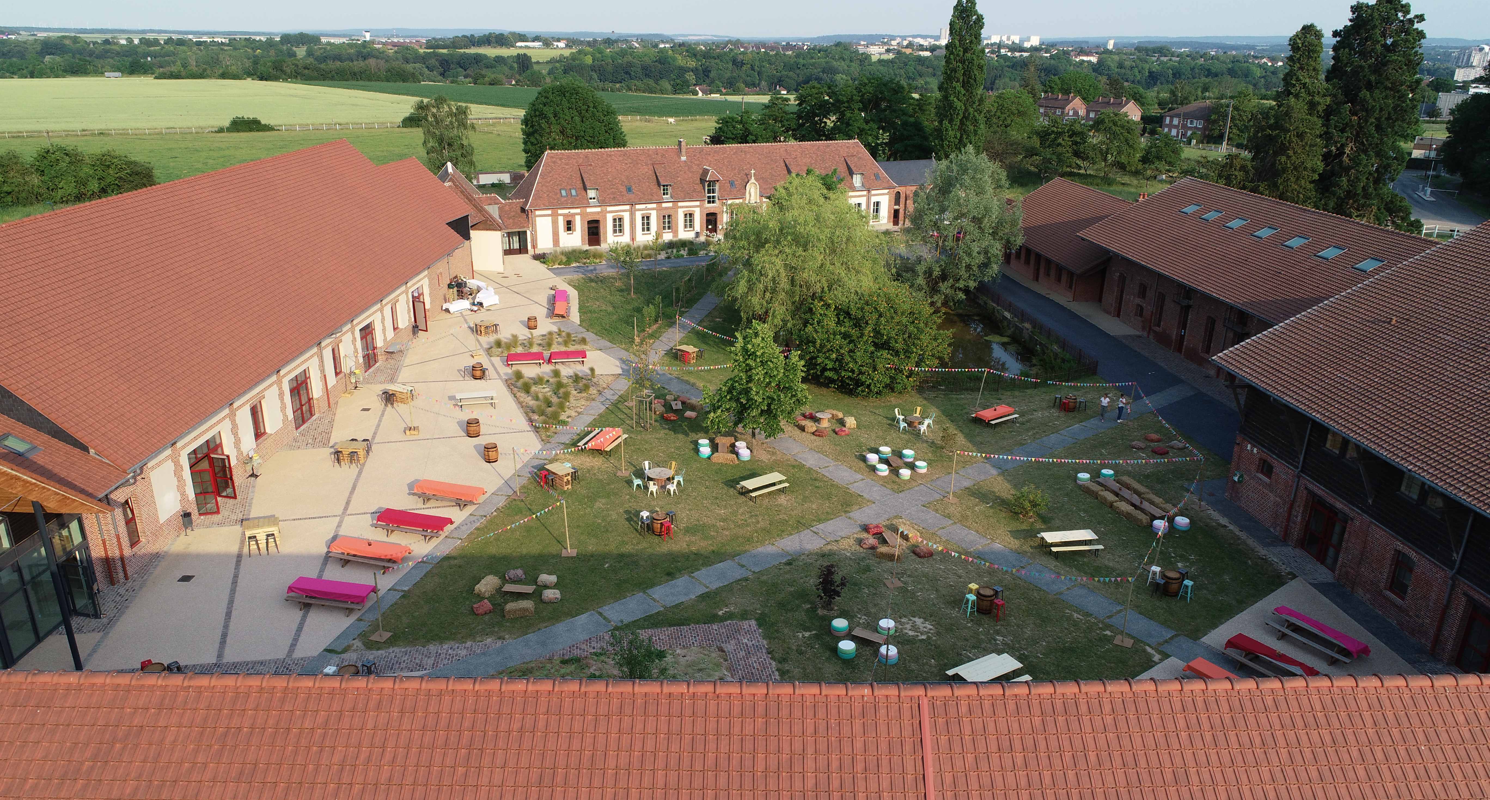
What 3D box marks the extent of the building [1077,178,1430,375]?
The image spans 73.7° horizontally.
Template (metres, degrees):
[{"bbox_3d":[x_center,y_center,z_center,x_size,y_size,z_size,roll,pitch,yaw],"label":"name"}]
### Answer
[{"bbox_3d":[38.948,-8.370,69.387,18.190,9.650,32.900,-2,20,-6],"label":"building"}]

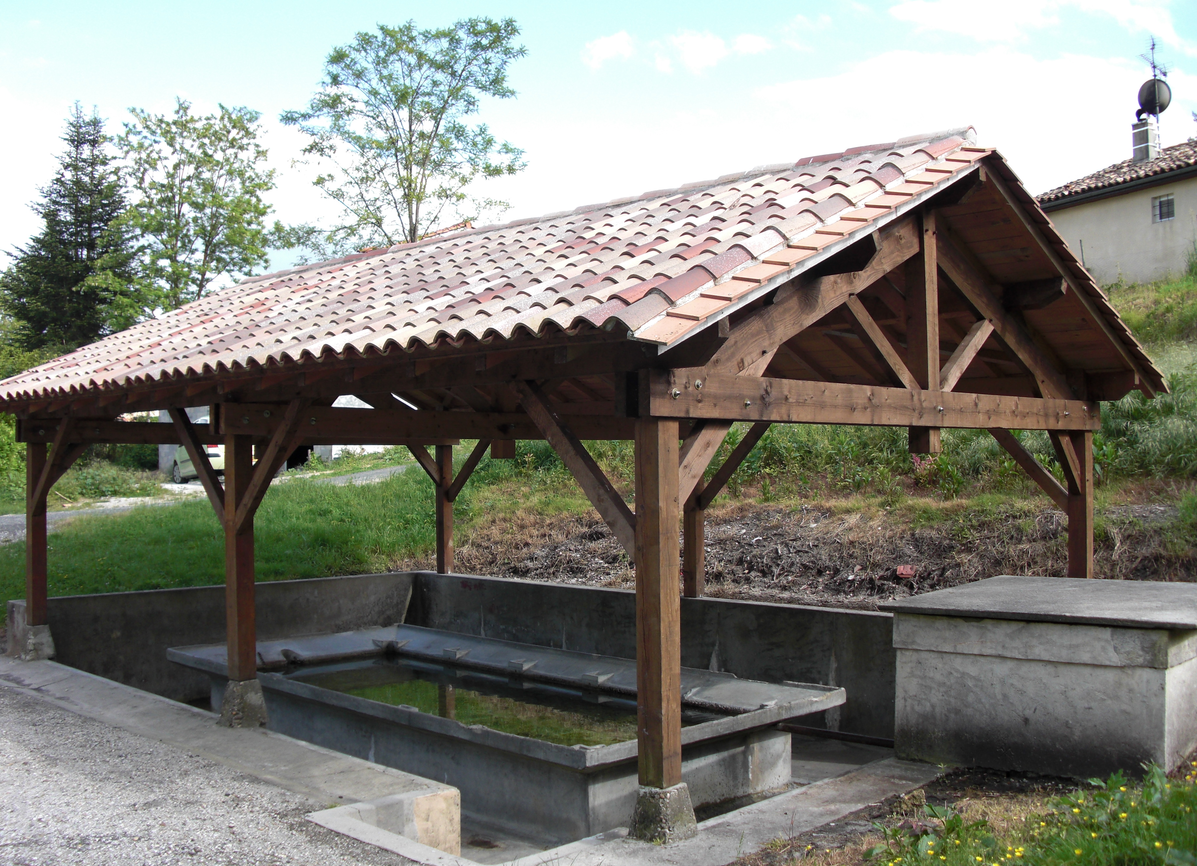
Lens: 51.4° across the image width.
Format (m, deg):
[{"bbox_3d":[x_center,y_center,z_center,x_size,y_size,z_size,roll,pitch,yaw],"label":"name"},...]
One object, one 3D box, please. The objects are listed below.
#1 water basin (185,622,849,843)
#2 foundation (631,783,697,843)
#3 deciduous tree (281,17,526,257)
[{"bbox_3d":[-1.177,2.453,11.321,2.866,0.645,6.191,1,-2,-44],"label":"water basin"},{"bbox_3d":[0.317,1.891,6.270,0.238,0.245,0.231,1,-2,-45],"label":"foundation"},{"bbox_3d":[-5.325,-5.427,34.000,6.500,11.900,6.500,0,-1,0],"label":"deciduous tree"}]

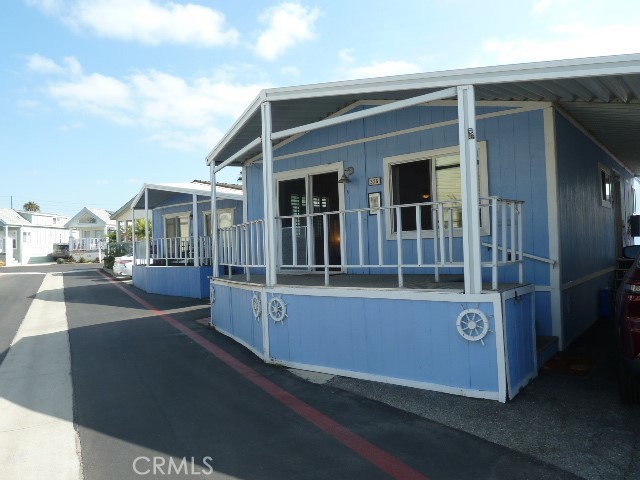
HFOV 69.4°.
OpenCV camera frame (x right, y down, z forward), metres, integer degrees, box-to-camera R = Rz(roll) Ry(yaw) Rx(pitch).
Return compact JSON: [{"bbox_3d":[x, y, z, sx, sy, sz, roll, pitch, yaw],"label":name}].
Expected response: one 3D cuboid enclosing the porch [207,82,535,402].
[{"bbox_3d":[-0.126,-0.211,7.281,6.530,3.750,2.370,-3,-2,39],"label":"porch"}]

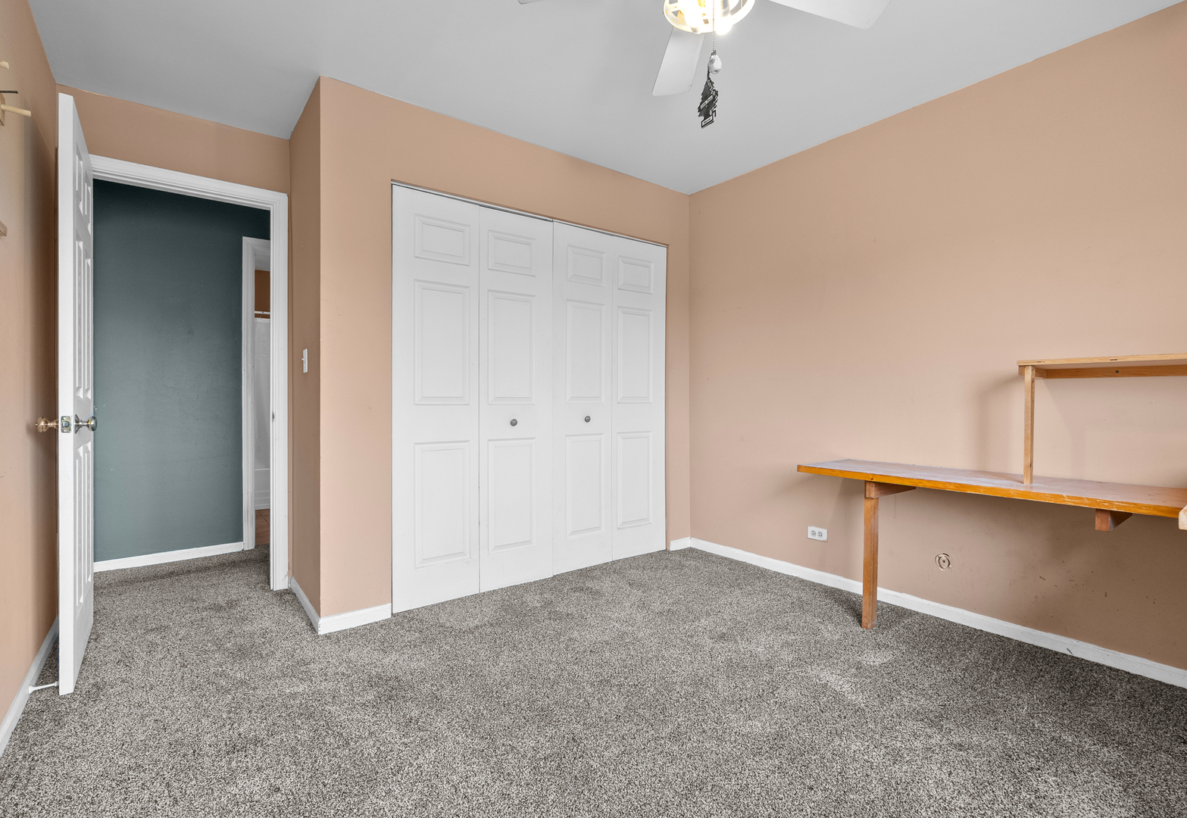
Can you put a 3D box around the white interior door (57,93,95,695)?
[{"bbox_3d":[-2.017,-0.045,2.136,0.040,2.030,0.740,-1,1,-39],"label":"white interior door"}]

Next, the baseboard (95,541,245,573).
[{"bbox_3d":[-2.658,0.927,3.414,0.790,0.065,0.020,-1,1,-38],"label":"baseboard"}]

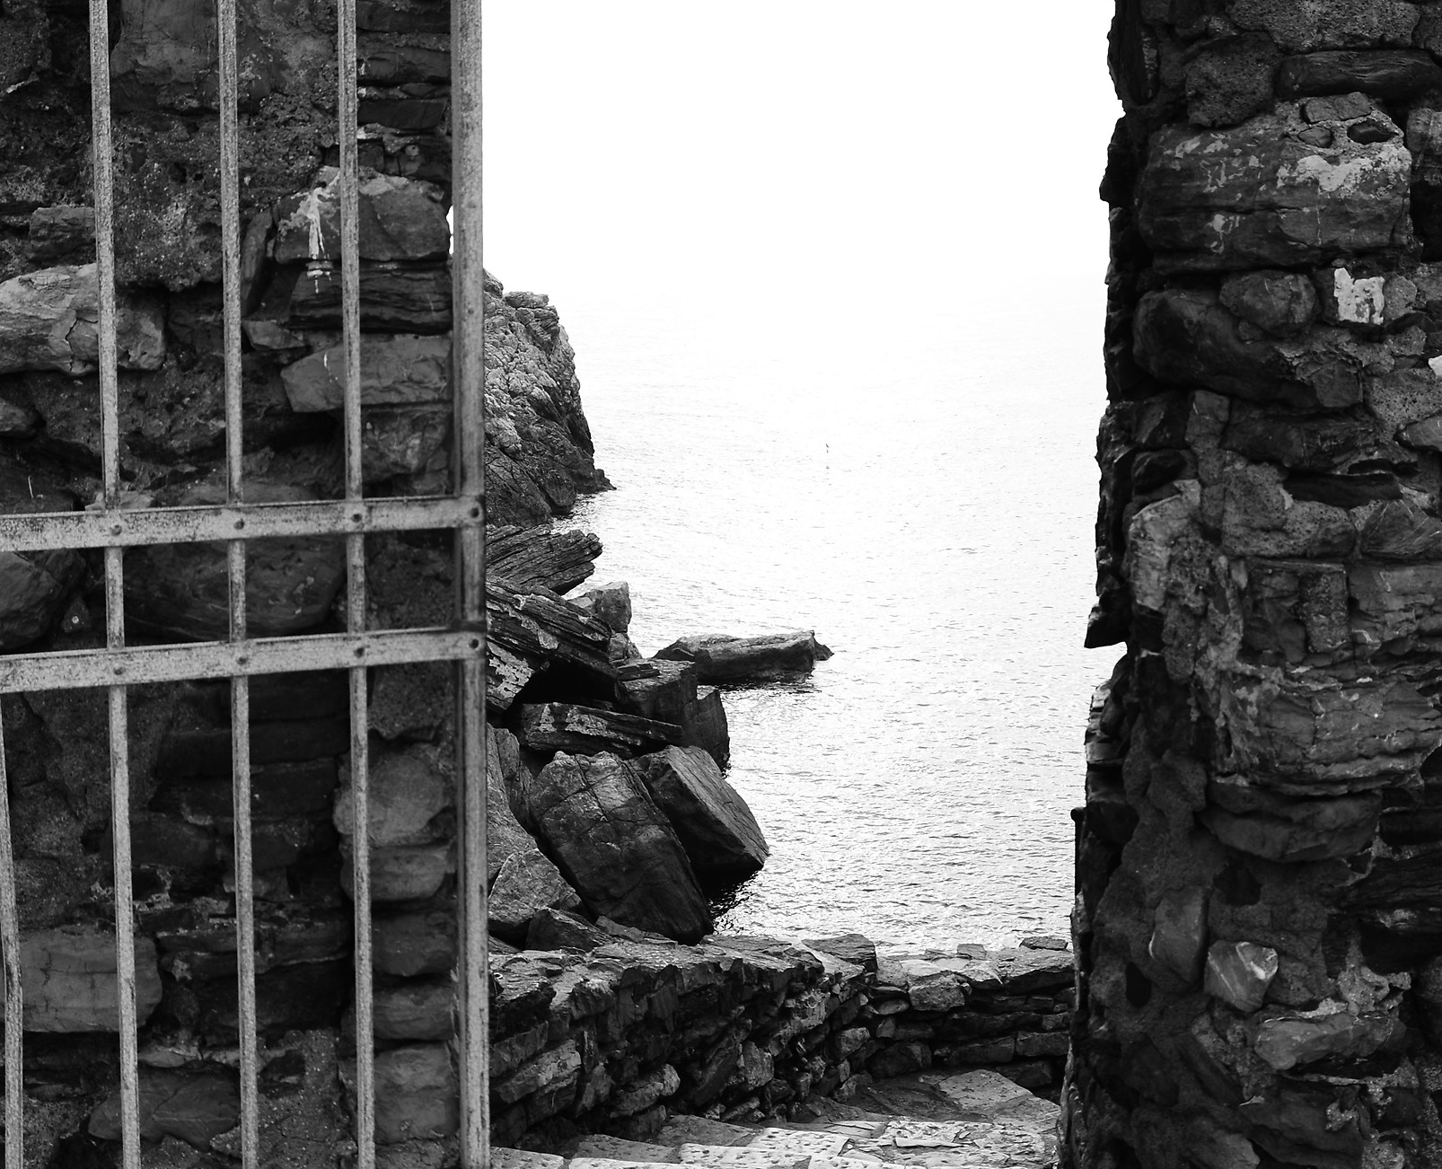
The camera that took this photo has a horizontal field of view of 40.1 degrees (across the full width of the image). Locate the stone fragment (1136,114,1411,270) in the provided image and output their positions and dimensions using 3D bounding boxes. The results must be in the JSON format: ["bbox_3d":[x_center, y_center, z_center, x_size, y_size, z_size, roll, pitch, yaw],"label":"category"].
[{"bbox_3d":[0.705,-0.500,2.546,0.320,0.190,0.190,-1,9,-7],"label":"stone fragment"}]

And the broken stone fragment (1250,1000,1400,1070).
[{"bbox_3d":[0.820,0.609,2.691,0.180,0.085,0.100,-1,9,-7],"label":"broken stone fragment"}]

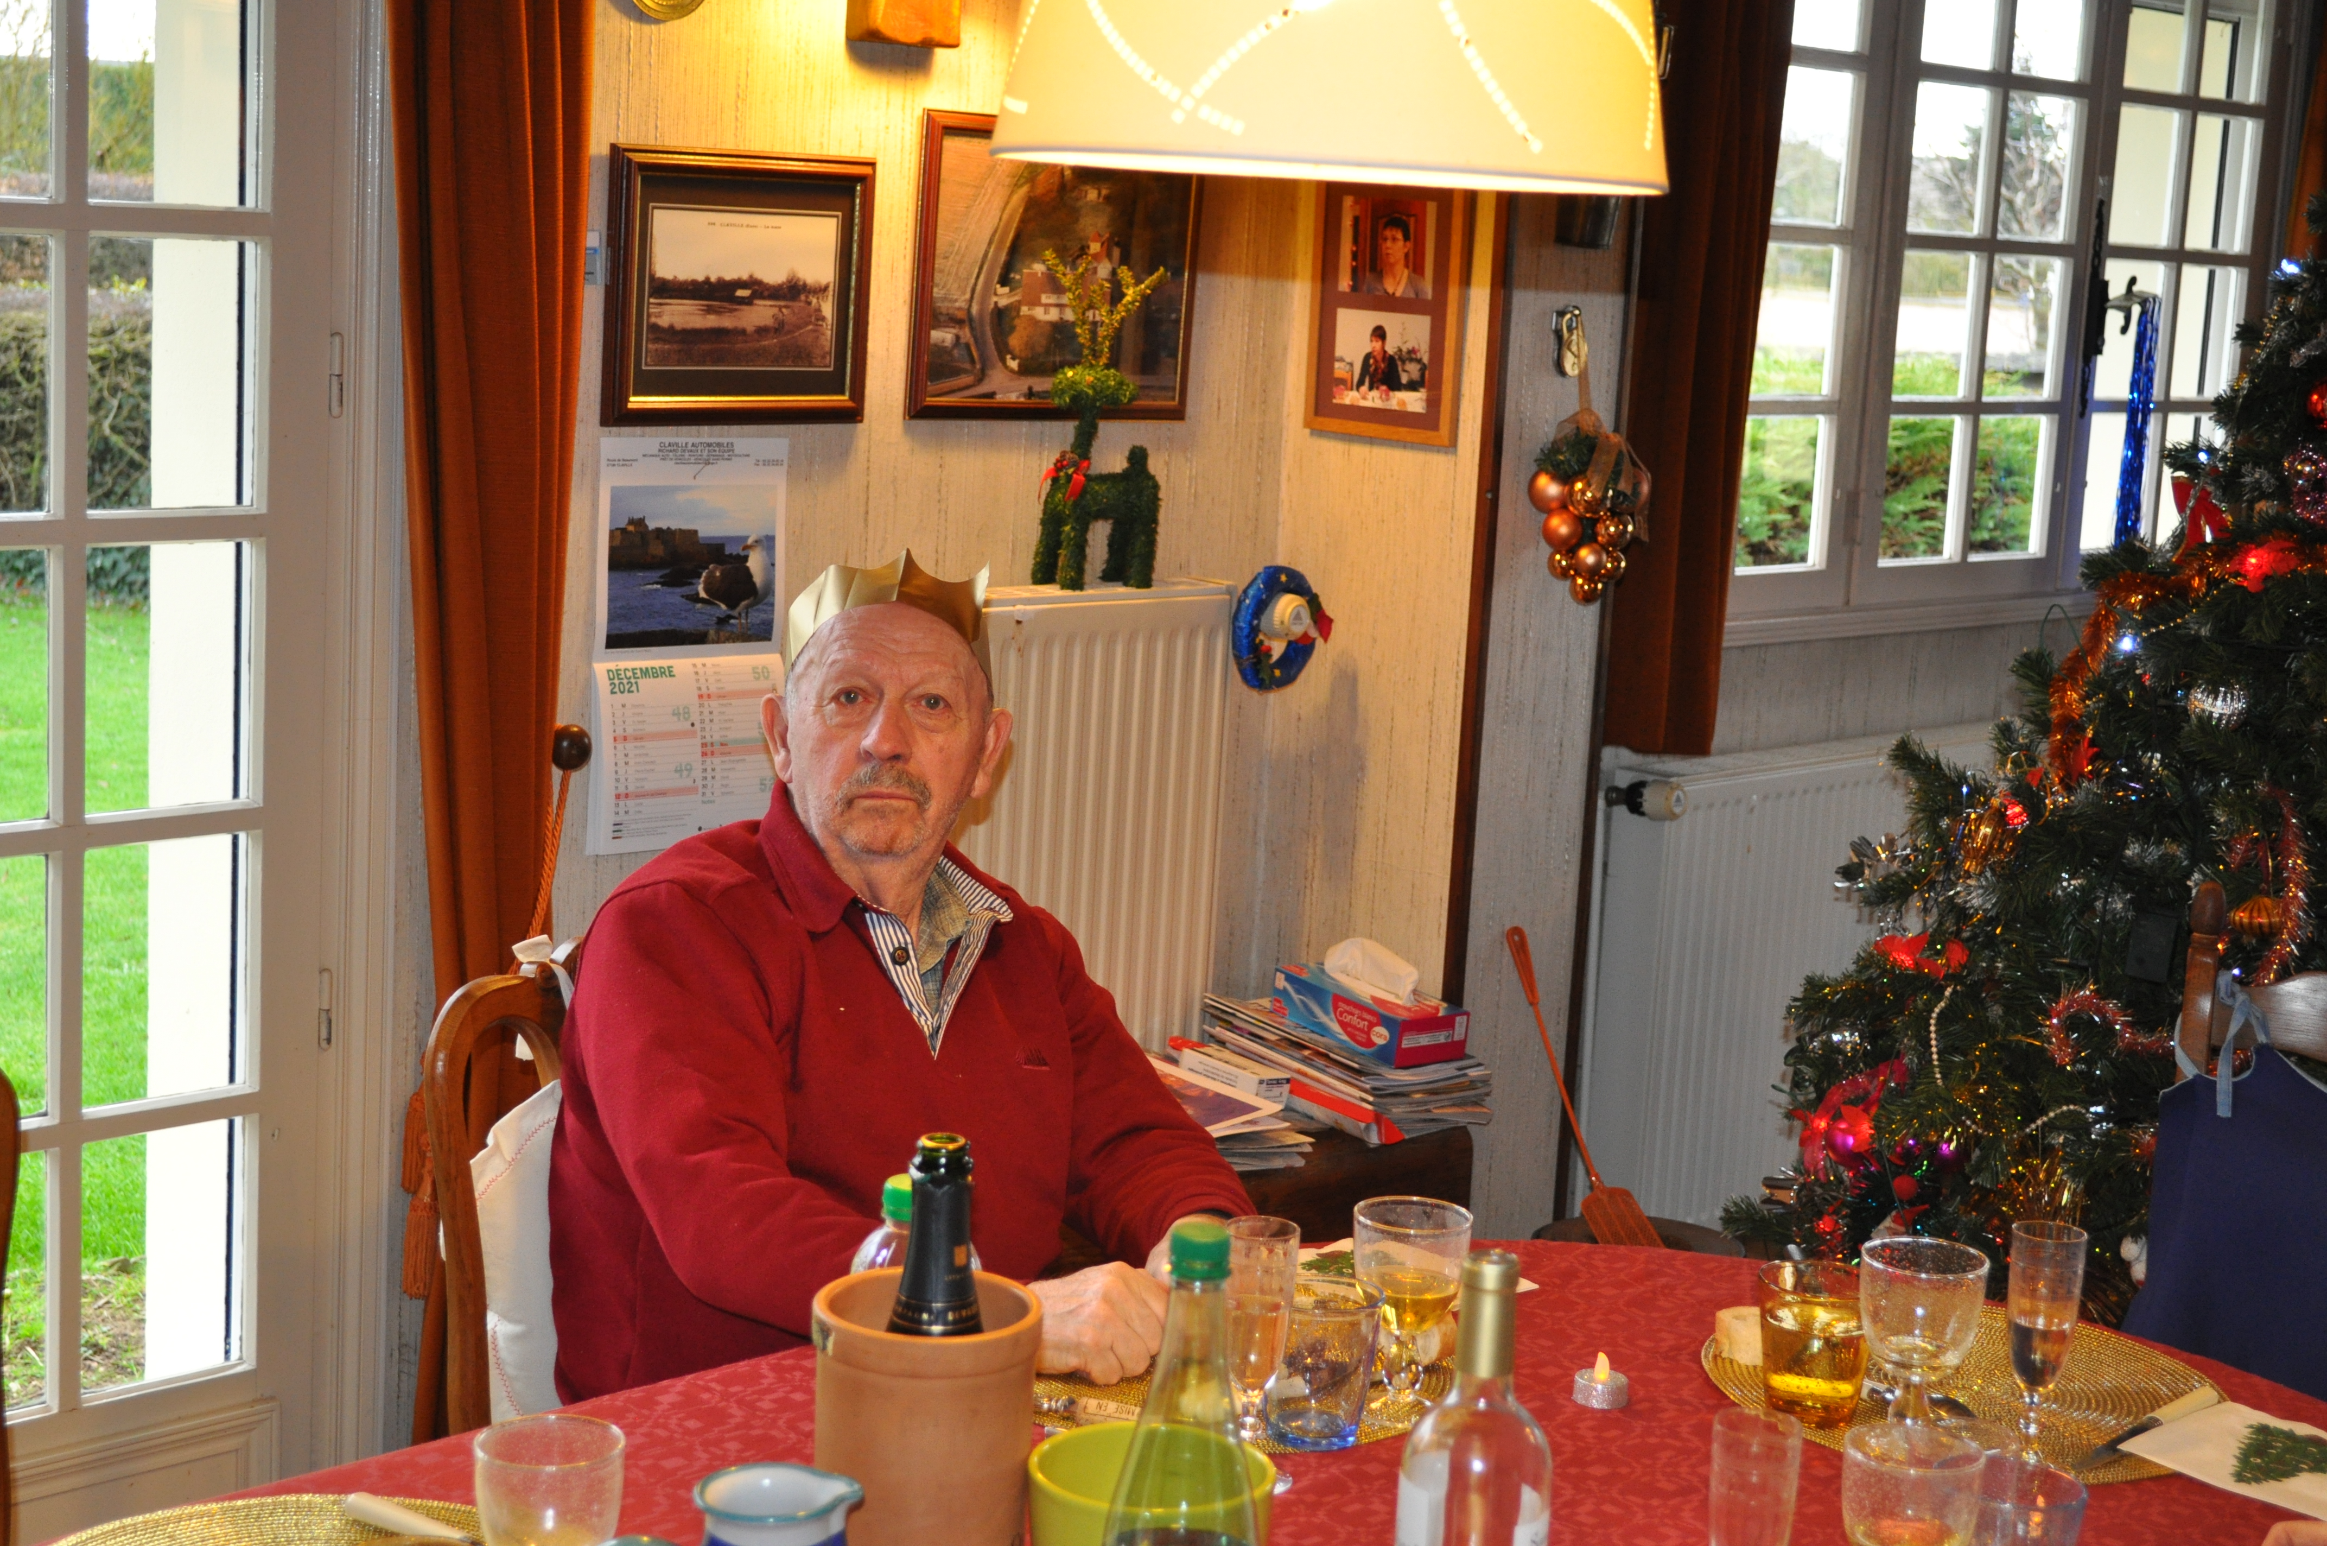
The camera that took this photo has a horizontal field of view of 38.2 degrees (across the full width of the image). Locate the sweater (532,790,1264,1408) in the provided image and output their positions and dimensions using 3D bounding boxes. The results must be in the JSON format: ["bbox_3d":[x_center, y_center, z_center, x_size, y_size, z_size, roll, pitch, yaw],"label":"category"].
[{"bbox_3d":[-0.204,0.309,2.703,0.480,0.590,0.520,12,12,43],"label":"sweater"}]

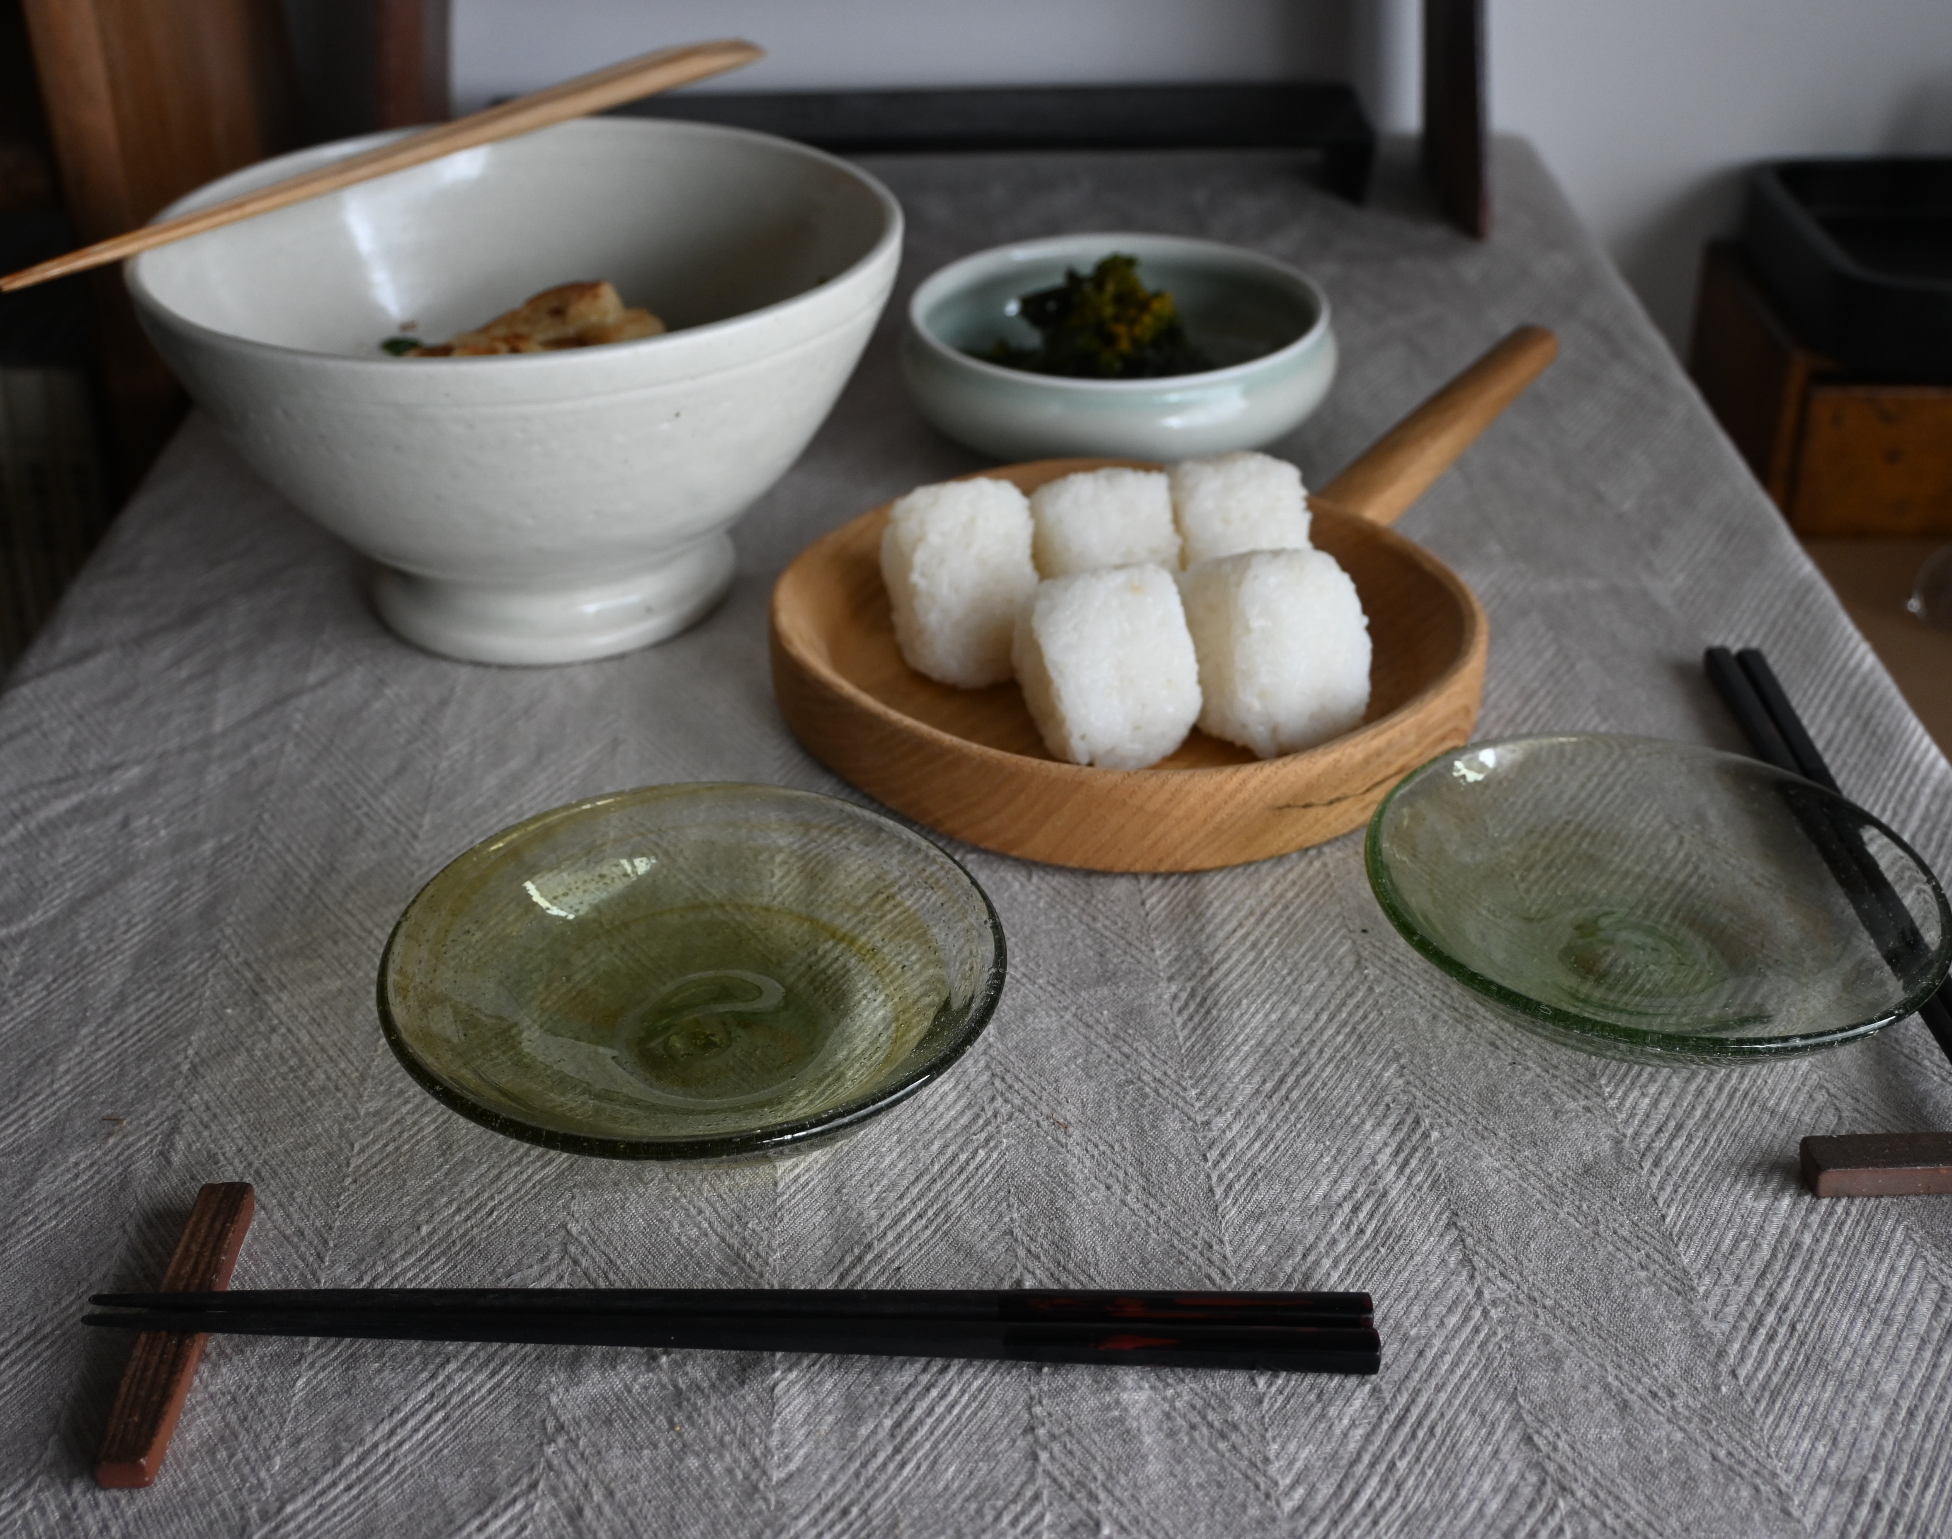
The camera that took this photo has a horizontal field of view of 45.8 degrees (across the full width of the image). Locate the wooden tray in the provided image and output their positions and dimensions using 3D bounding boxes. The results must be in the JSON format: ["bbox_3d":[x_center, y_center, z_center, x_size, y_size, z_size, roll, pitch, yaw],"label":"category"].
[{"bbox_3d":[0.073,-0.060,0.632,0.271,0.060,0.182,-25,39,-34],"label":"wooden tray"}]

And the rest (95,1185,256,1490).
[{"bbox_3d":[-0.145,0.102,0.422,0.009,0.007,0.070,-1,31,-1],"label":"rest"}]

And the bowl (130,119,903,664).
[{"bbox_3d":[-0.124,-0.103,0.660,0.208,0.108,0.208,-1,31,0],"label":"bowl"}]

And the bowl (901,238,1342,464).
[{"bbox_3d":[0.048,-0.135,0.773,0.143,0.042,0.143,0,31,0],"label":"bowl"}]

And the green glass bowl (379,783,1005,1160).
[{"bbox_3d":[-0.058,0.050,0.487,0.131,0.027,0.131,0,31,0],"label":"green glass bowl"}]

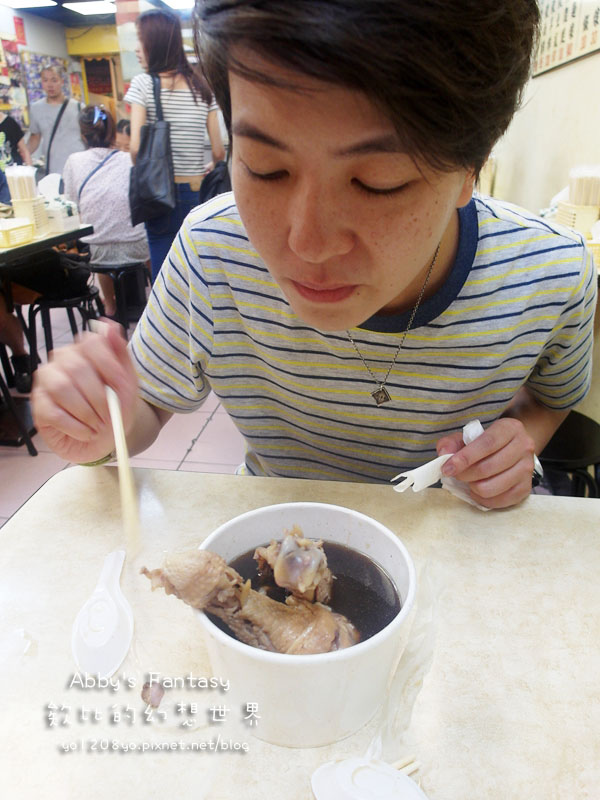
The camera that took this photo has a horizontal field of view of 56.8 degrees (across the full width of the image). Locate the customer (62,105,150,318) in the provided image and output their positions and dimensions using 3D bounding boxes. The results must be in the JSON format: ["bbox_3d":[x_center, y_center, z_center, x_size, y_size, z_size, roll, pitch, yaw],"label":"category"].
[{"bbox_3d":[-1.010,-0.960,3.141,0.460,1.250,0.680,-3,25,-5],"label":"customer"}]

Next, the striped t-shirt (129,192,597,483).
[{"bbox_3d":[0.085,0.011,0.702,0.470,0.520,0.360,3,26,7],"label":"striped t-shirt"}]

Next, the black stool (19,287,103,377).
[{"bbox_3d":[-1.070,-0.295,2.659,0.350,0.460,0.350,3,26,7],"label":"black stool"}]

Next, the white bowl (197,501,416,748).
[{"bbox_3d":[0.002,0.145,0.374,0.142,0.087,0.142,-1,25,0],"label":"white bowl"}]

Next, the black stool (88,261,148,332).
[{"bbox_3d":[-1.010,-0.551,3.202,0.350,0.460,0.350,3,26,7],"label":"black stool"}]

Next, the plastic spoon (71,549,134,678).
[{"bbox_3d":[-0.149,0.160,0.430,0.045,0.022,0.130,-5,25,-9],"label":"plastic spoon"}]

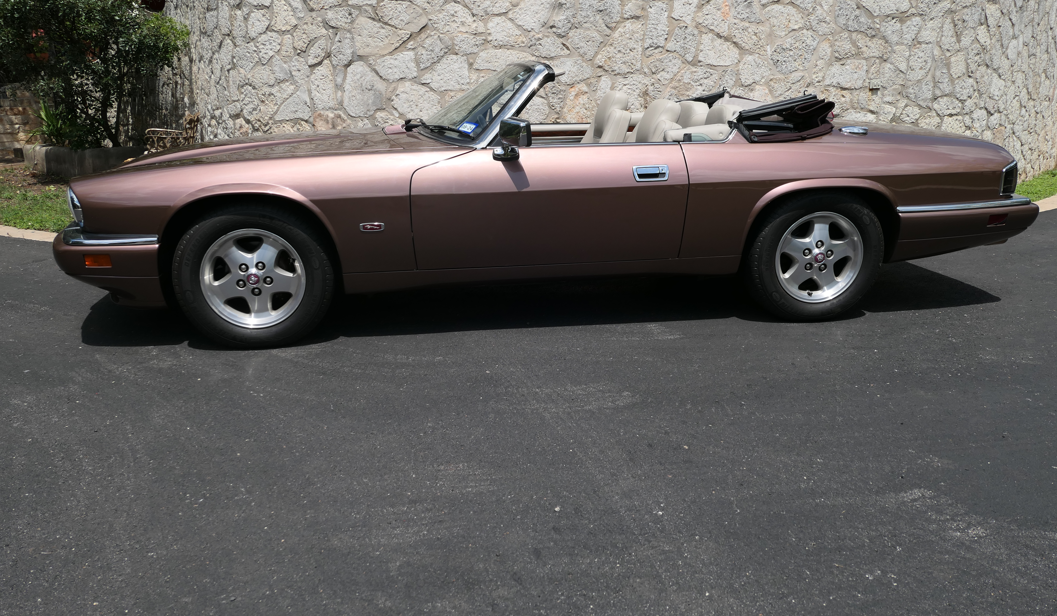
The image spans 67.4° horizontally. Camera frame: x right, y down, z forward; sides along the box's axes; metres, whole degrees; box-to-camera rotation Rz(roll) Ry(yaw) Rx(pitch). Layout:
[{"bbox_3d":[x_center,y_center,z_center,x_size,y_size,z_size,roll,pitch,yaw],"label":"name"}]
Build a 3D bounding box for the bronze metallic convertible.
[{"bbox_3d":[0.176,-0.710,4.327,4.820,1.225,1.830,-3,17,-8],"label":"bronze metallic convertible"}]

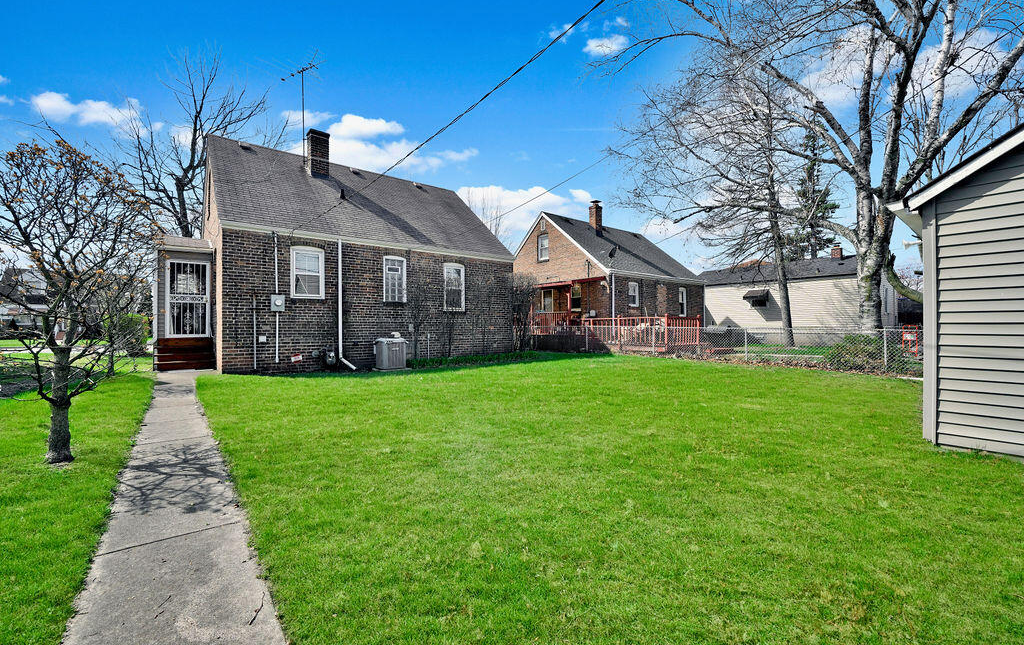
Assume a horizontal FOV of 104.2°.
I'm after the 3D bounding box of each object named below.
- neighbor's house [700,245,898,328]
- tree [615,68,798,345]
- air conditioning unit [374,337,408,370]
[{"bbox_3d":[14.096,-1.321,24.292,7.000,5.100,12.200,0,0,-37],"label":"neighbor's house"},{"bbox_3d":[10.006,-5.170,17.829,8.000,12.600,7.500,0,0,-37],"label":"tree"},{"bbox_3d":[-2.900,0.730,9.568,0.640,0.750,0.640,0,0,-37],"label":"air conditioning unit"}]

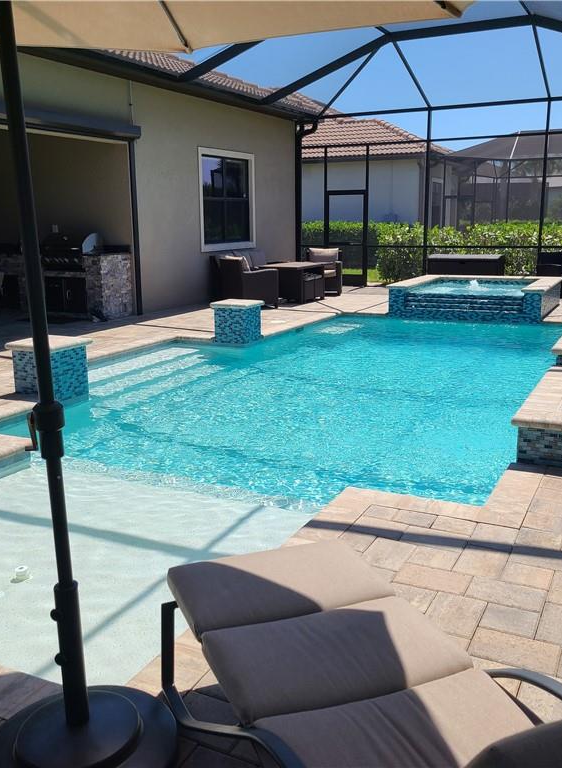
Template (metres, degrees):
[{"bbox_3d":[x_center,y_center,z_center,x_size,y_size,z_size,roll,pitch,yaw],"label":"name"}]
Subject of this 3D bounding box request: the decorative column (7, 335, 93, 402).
[{"bbox_3d":[-2.139,-0.124,7.141,0.530,0.540,0.530,5,14,25],"label":"decorative column"}]

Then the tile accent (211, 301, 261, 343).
[{"bbox_3d":[-0.591,-0.825,10.292,0.530,0.540,0.530,5,14,25],"label":"tile accent"}]

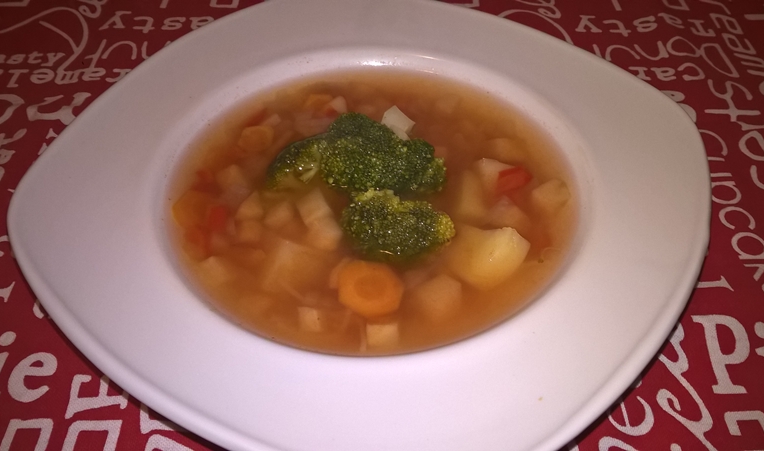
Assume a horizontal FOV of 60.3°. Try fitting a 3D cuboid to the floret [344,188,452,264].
[{"bbox_3d":[0.006,0.001,0.236,0.041,0.025,0.028,0,46,0],"label":"floret"}]

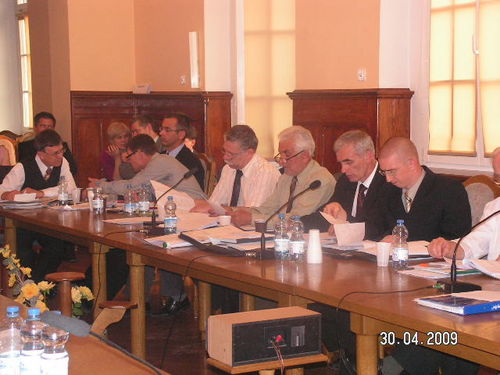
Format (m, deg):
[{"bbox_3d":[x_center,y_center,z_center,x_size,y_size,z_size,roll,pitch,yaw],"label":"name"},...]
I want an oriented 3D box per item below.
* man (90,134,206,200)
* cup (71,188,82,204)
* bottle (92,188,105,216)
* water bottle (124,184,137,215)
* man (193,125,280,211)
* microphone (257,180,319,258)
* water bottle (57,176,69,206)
[{"bbox_3d":[-0.645,0.280,7.030,0.880,1.240,0.580,-2,5,-13],"label":"man"},{"bbox_3d":[-1.201,0.062,7.400,0.072,0.097,0.072,-1,5,0],"label":"cup"},{"bbox_3d":[-0.968,0.069,6.830,0.066,0.205,0.066,-1,5,0],"label":"bottle"},{"bbox_3d":[-0.771,0.079,6.900,0.066,0.205,0.066,-1,5,0],"label":"water bottle"},{"bbox_3d":[-0.087,0.316,6.023,0.780,1.320,0.560,-4,6,-37],"label":"man"},{"bbox_3d":[0.176,0.142,4.988,0.370,0.330,0.120,-4,6,-31],"label":"microphone"},{"bbox_3d":[-1.309,0.022,7.500,0.066,0.205,0.066,-1,5,0],"label":"water bottle"}]

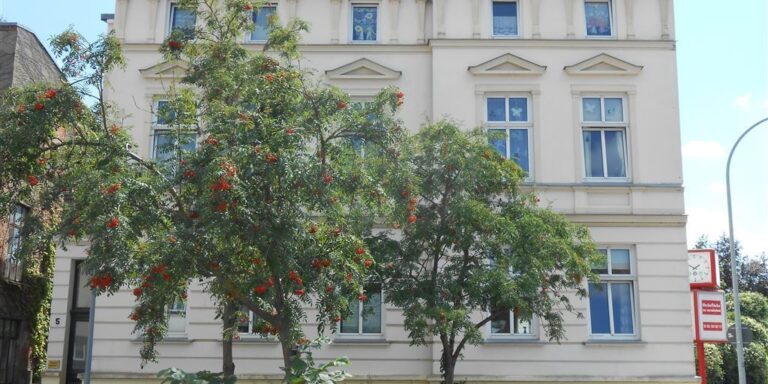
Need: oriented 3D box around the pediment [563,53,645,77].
[{"bbox_3d":[5.078,-2.941,19.490,1.746,0.457,0.220,0,-13,0],"label":"pediment"}]

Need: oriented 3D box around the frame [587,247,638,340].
[{"bbox_3d":[4.855,2.156,17.999,1.074,1.982,0.130,0,-11,0],"label":"frame"}]

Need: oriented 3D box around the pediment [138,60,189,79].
[{"bbox_3d":[-4.895,-2.881,19.818,1.616,0.401,0.220,0,-13,0],"label":"pediment"}]

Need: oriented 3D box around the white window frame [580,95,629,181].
[{"bbox_3d":[4.903,-1.184,18.672,1.044,1.996,0.130,0,-11,0],"label":"white window frame"}]

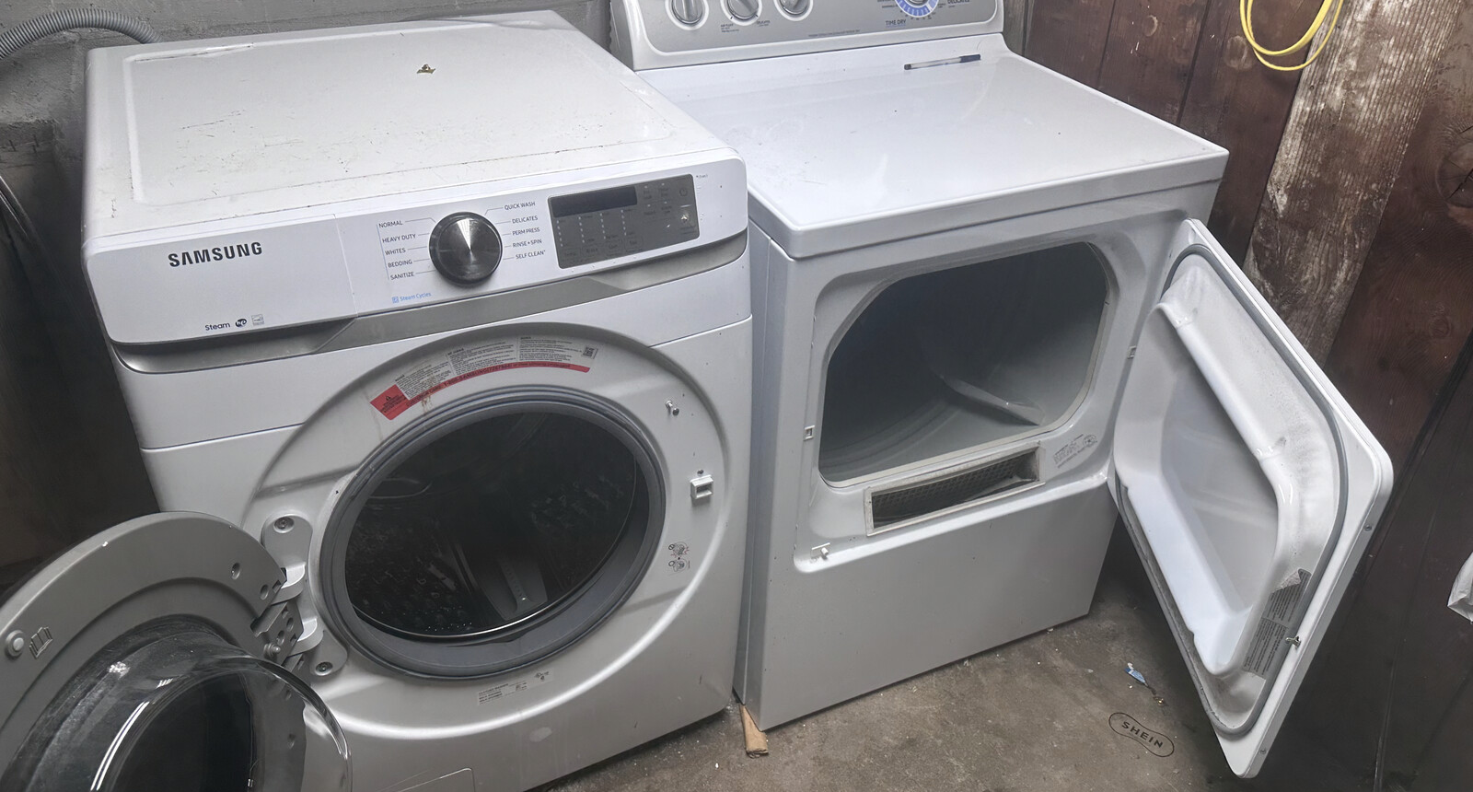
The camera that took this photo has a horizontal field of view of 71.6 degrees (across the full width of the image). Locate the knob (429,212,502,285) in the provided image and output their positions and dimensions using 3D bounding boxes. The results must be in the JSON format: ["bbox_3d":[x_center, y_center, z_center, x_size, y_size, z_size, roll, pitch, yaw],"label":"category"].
[{"bbox_3d":[-0.278,-0.152,1.062,0.074,0.074,0.024,-14,18,-23],"label":"knob"}]

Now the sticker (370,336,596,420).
[{"bbox_3d":[-0.287,-0.031,1.174,0.262,0.081,0.005,-14,38,-23],"label":"sticker"}]

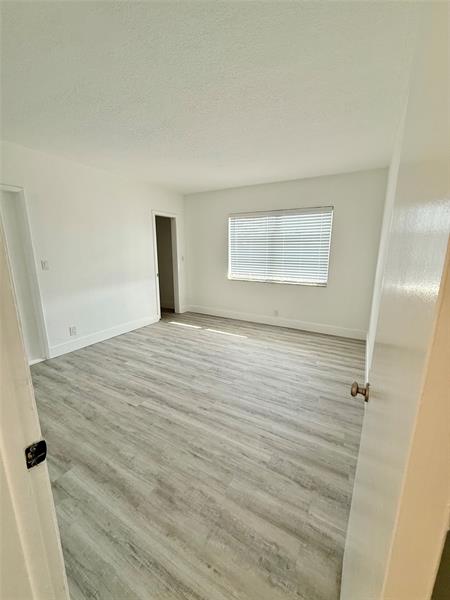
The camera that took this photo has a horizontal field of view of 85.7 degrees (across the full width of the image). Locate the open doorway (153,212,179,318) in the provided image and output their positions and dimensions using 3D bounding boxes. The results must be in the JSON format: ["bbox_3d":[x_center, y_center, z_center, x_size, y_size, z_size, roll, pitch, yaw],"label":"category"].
[{"bbox_3d":[-1.158,-0.655,4.841,0.130,2.063,0.688,7,14,29],"label":"open doorway"}]

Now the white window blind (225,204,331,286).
[{"bbox_3d":[0.875,-0.928,4.275,1.795,1.185,0.060,7,14,29],"label":"white window blind"}]

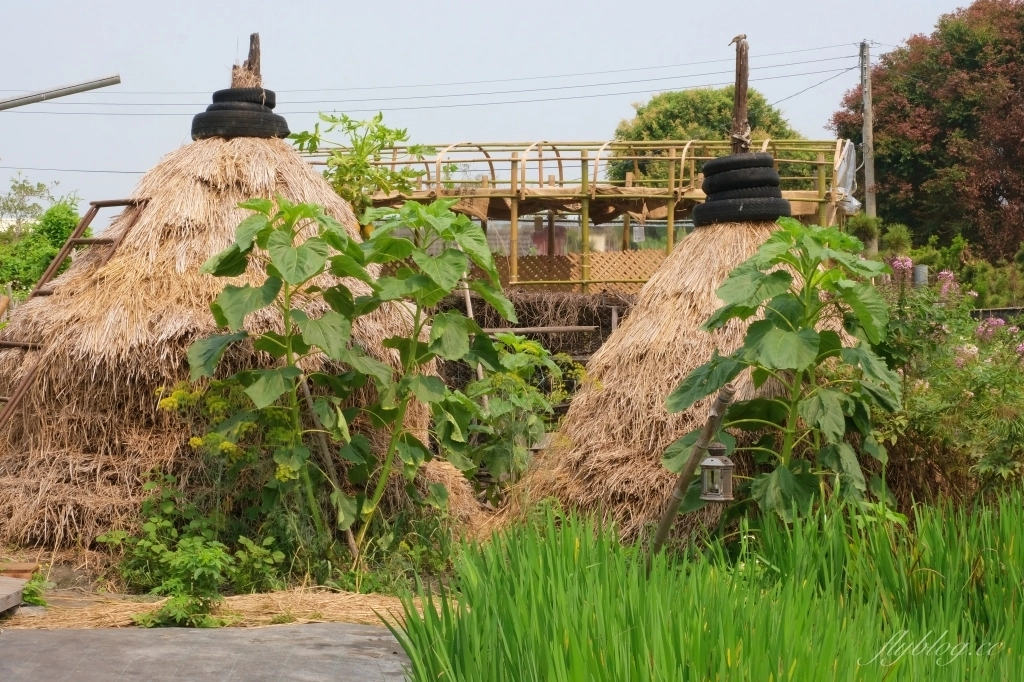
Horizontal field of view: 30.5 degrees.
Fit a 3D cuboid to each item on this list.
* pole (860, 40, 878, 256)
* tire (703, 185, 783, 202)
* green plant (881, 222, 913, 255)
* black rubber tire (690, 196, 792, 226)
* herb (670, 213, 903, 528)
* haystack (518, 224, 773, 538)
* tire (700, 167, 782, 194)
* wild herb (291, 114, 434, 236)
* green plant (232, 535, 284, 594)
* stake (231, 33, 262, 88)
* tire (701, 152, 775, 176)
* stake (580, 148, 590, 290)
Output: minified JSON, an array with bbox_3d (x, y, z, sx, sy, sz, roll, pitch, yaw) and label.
[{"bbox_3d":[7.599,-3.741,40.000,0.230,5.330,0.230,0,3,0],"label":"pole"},{"bbox_3d":[1.369,-0.875,11.100,0.450,0.095,0.450,-5,3,0],"label":"tire"},{"bbox_3d":[4.713,-1.256,23.000,0.390,0.390,0.390,0,3,0],"label":"green plant"},{"bbox_3d":[1.360,-0.766,11.100,0.580,0.140,0.580,-4,3,0],"label":"black rubber tire"},{"bbox_3d":[1.360,0.183,9.400,1.170,1.580,1.000,0,3,0],"label":"herb"},{"bbox_3d":[1.304,0.150,11.100,2.300,1.700,2.250,0,3,0],"label":"haystack"},{"bbox_3d":[1.357,-0.949,11.100,0.455,0.120,0.455,-6,3,0],"label":"tire"},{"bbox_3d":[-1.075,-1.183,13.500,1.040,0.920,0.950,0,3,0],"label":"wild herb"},{"bbox_3d":[-1.157,1.024,8.600,0.250,0.260,0.240,0,3,0],"label":"green plant"},{"bbox_3d":[-1.570,-1.659,11.100,0.180,0.330,0.150,0,3,0],"label":"stake"},{"bbox_3d":[1.340,-1.041,11.100,0.430,0.105,0.430,-7,3,0],"label":"tire"},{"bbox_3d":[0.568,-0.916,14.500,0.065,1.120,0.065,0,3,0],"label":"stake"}]

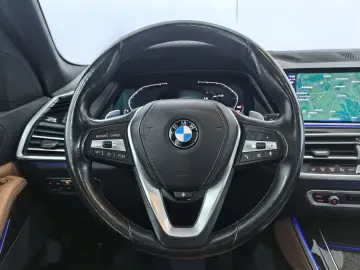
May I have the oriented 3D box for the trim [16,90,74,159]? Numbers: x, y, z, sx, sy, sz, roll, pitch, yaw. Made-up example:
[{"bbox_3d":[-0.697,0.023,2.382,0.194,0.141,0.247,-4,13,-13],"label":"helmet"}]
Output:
[{"bbox_3d":[-0.298,-0.021,0.665,0.140,0.155,0.060,0,10,-3],"label":"trim"}]

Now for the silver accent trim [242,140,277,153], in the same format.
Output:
[{"bbox_3d":[0.133,0.019,0.467,0.057,0.019,0.008,1,-5,0],"label":"silver accent trim"}]

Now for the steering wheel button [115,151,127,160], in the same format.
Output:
[{"bbox_3d":[-0.099,0.034,0.467,0.021,0.016,0.007,1,-5,0],"label":"steering wheel button"}]

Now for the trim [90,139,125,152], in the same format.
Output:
[{"bbox_3d":[-0.118,0.018,0.467,0.059,0.020,0.008,1,-5,0],"label":"trim"}]

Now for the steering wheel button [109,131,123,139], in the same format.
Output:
[{"bbox_3d":[-0.107,0.000,0.467,0.024,0.014,0.007,1,-5,0],"label":"steering wheel button"}]

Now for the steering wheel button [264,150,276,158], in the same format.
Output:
[{"bbox_3d":[0.150,0.032,0.467,0.019,0.013,0.007,1,-5,0],"label":"steering wheel button"}]

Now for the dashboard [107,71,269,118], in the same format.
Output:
[{"bbox_3d":[0.017,-0.089,0.650,0.365,0.120,0.060,1,8,0],"label":"dashboard"}]

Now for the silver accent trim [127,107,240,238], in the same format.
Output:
[{"bbox_3d":[0.007,0.061,0.460,0.178,0.206,0.040,1,-5,0],"label":"silver accent trim"}]

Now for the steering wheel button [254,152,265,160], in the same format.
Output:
[{"bbox_3d":[0.133,0.035,0.467,0.017,0.013,0.007,1,-5,0],"label":"steering wheel button"}]

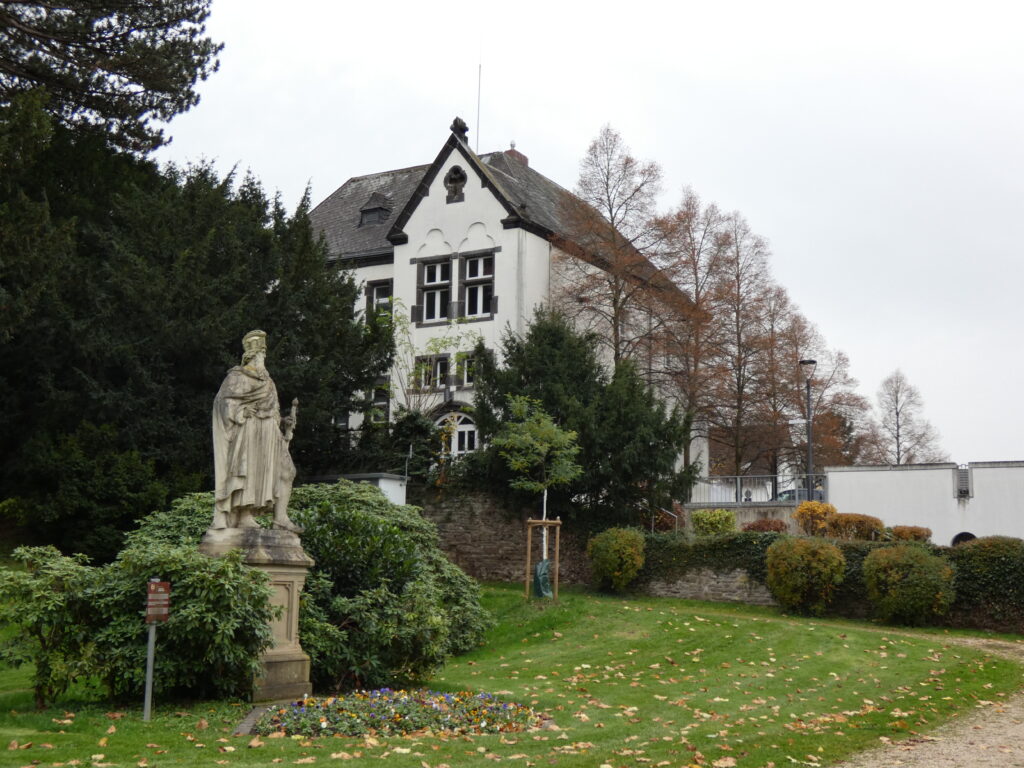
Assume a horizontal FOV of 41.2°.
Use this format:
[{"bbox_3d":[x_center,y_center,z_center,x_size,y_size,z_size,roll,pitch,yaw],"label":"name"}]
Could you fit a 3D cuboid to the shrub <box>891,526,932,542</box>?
[{"bbox_3d":[10.716,4.117,36.500,1.127,0.581,0.958,-4,-10,33],"label":"shrub"}]

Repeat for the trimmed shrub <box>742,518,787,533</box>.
[{"bbox_3d":[8.066,4.719,43.430,1.400,0.850,1.200,1,-9,0],"label":"trimmed shrub"}]

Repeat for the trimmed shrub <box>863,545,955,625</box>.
[{"bbox_3d":[8.013,4.062,27.500,1.859,1.612,1.766,-4,-10,33],"label":"trimmed shrub"}]

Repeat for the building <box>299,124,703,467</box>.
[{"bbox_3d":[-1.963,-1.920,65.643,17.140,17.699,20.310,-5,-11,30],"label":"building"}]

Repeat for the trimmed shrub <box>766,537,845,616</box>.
[{"bbox_3d":[6.212,4.085,28.800,1.651,1.689,1.601,-4,-10,33],"label":"trimmed shrub"}]

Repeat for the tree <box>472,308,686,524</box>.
[{"bbox_3d":[1.992,0.981,40.458,6.300,6.603,5.600,1,-9,0],"label":"tree"}]

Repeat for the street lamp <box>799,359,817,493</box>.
[{"bbox_3d":[10.534,1.745,48.064,0.600,5.309,0.600,1,-9,0],"label":"street lamp"}]

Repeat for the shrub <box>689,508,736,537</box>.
[{"bbox_3d":[5.997,4.182,40.500,1.369,0.938,1.369,-4,-10,33],"label":"shrub"}]

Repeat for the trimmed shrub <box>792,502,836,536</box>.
[{"bbox_3d":[9.661,4.390,43.389,1.400,1.350,1.250,1,-9,0],"label":"trimmed shrub"}]

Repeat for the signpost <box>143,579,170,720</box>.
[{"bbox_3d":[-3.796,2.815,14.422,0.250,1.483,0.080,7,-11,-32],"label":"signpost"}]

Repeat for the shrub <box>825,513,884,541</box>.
[{"bbox_3d":[9.438,3.954,37.500,1.703,0.814,1.323,-4,-10,33],"label":"shrub"}]

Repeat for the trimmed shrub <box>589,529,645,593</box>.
[{"bbox_3d":[2.404,4.048,31.300,1.380,1.518,1.380,1,-9,0],"label":"trimmed shrub"}]

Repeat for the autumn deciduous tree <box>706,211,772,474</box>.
[{"bbox_3d":[10.440,-0.782,61.793,3.600,14.702,3.600,1,-9,0],"label":"autumn deciduous tree"}]

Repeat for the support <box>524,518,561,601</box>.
[{"bbox_3d":[0.689,3.768,29.300,0.760,1.760,0.660,0,-9,10],"label":"support"}]

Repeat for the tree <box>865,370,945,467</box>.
[{"bbox_3d":[25.176,4.994,87.002,5.200,12.159,5.000,1,-9,0],"label":"tree"}]

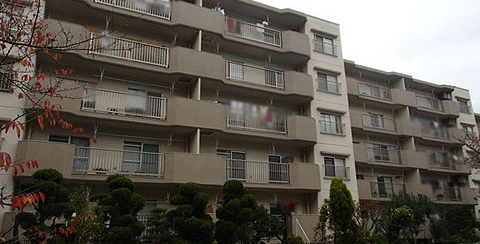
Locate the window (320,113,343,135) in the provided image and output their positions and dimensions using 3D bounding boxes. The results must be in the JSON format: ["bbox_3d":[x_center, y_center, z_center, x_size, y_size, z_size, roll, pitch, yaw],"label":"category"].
[{"bbox_3d":[5.553,0.127,21.082,1.600,1.160,0.150,7,-19,-24],"label":"window"}]

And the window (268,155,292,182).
[{"bbox_3d":[2.394,2.830,19.791,1.730,1.830,0.120,7,-19,-24],"label":"window"}]

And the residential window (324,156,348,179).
[{"bbox_3d":[5.578,2.705,20.282,1.600,1.160,0.150,7,-19,-24],"label":"residential window"}]

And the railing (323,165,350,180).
[{"bbox_3d":[5.598,2.983,20.048,1.970,0.750,0.180,7,-19,-24],"label":"railing"}]

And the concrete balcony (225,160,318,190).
[{"bbox_3d":[1.591,2.911,18.525,5.598,1.380,1.350,7,-19,-24],"label":"concrete balcony"}]

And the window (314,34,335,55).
[{"bbox_3d":[5.502,-5.031,22.683,1.600,1.160,0.150,7,-19,-24],"label":"window"}]

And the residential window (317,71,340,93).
[{"bbox_3d":[5.527,-2.452,21.883,1.600,1.160,0.150,7,-19,-24],"label":"residential window"}]

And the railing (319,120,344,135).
[{"bbox_3d":[5.573,0.405,20.848,1.970,0.750,0.180,7,-19,-24],"label":"railing"}]

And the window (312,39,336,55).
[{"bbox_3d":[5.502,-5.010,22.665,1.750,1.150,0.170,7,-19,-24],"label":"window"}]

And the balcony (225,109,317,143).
[{"bbox_3d":[1.566,0.333,19.325,5.598,1.380,1.350,7,-19,-24],"label":"balcony"}]

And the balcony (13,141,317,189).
[{"bbox_3d":[-2.342,2.394,16.733,14.305,1.380,1.350,7,-19,-24],"label":"balcony"}]

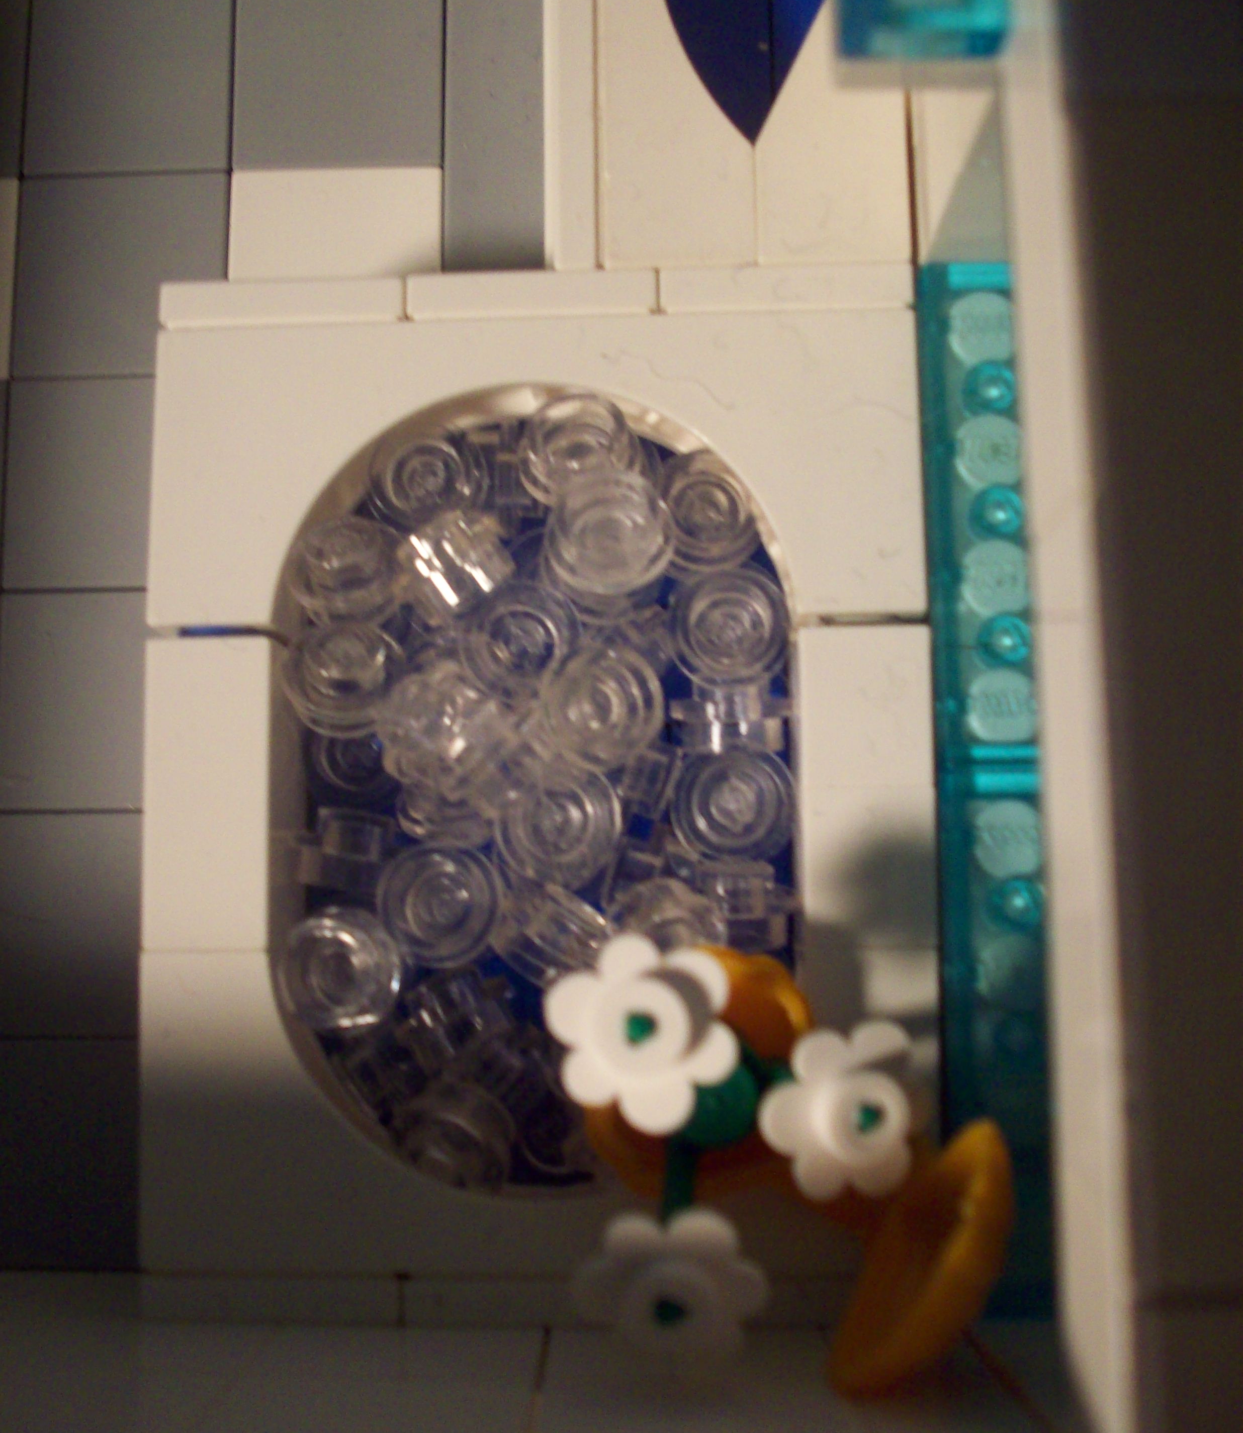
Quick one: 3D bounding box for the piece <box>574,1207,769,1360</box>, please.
[{"bbox_3d":[0.003,0.030,0.092,0.010,0.003,0.010,0,100,2],"label":"piece"}]

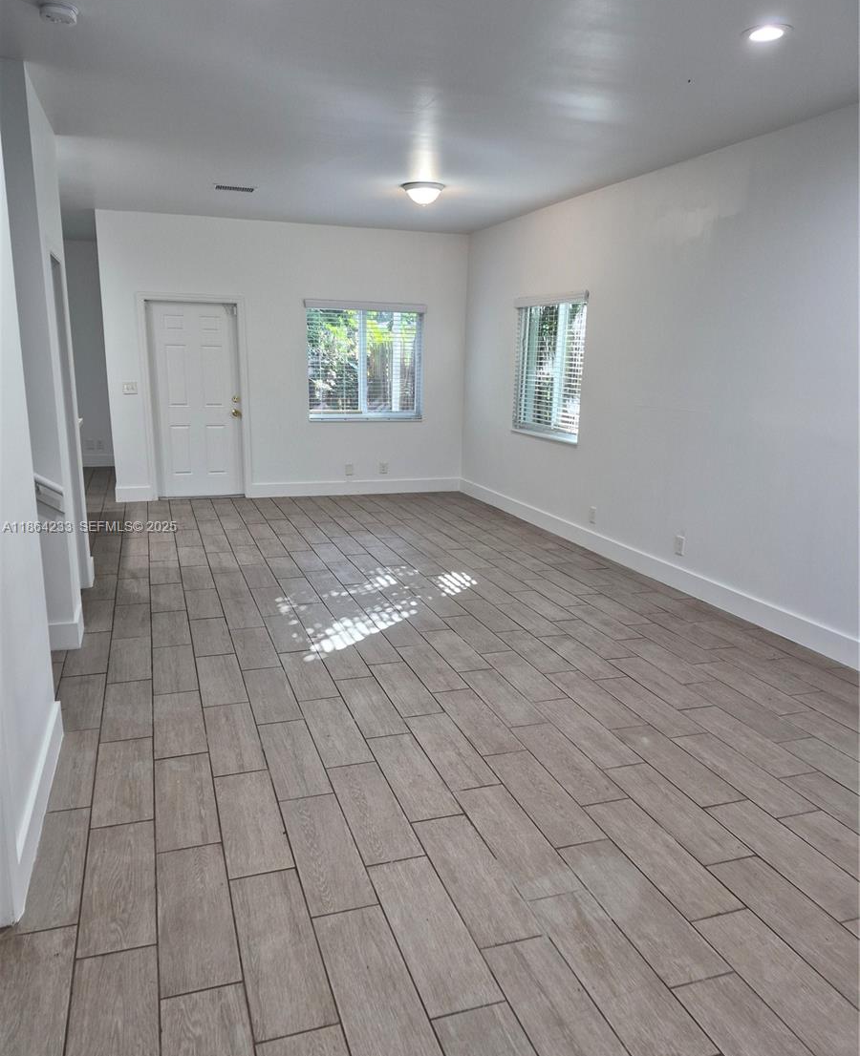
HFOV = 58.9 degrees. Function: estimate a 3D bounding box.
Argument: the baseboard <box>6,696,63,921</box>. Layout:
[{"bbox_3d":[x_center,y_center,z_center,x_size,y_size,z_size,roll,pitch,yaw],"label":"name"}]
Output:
[{"bbox_3d":[-1.364,0.922,2.686,0.020,0.155,1.110,-3,14,-19],"label":"baseboard"}]

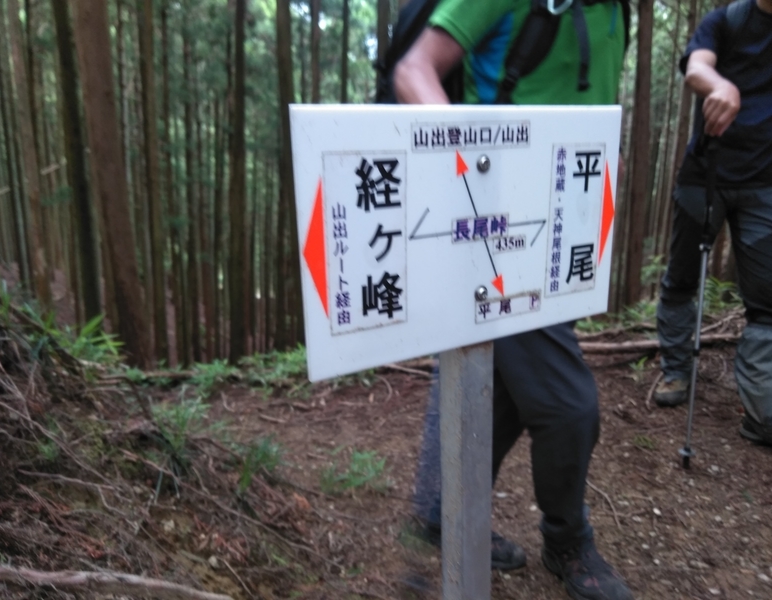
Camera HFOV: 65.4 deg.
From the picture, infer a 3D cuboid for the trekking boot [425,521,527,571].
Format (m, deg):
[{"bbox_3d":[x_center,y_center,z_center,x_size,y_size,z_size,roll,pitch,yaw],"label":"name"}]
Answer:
[{"bbox_3d":[0.238,0.610,1.604,0.275,0.120,0.105,4,11,22],"label":"trekking boot"}]

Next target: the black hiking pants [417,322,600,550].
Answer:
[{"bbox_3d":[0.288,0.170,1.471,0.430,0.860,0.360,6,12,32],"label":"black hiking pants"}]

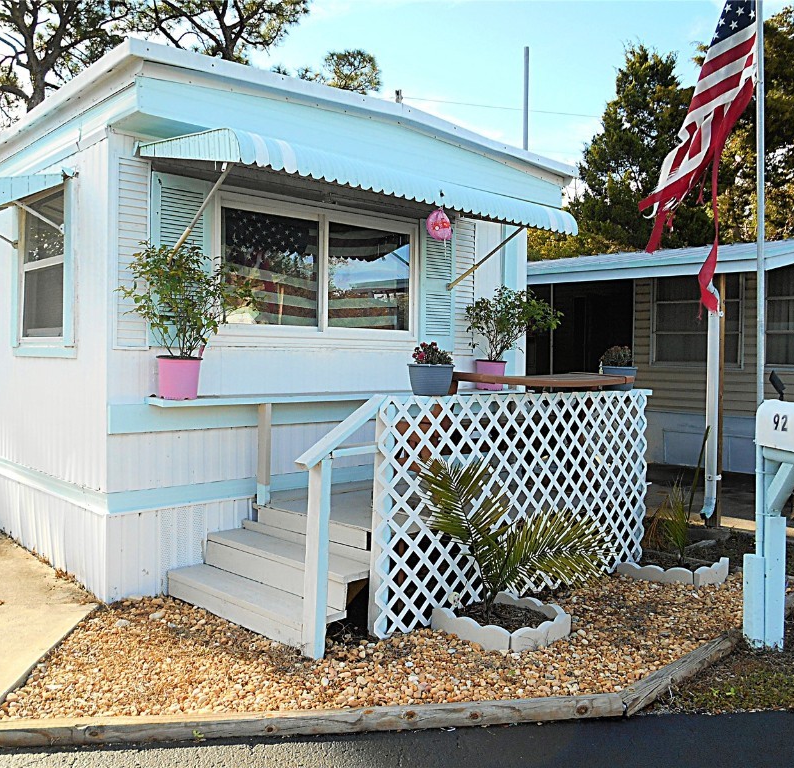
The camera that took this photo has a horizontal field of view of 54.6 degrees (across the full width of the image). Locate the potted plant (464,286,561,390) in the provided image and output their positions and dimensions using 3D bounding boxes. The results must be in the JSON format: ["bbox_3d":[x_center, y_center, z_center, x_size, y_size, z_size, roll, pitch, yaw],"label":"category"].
[{"bbox_3d":[0.896,-0.356,6.020,0.700,0.820,0.560,-1,3,-42],"label":"potted plant"}]

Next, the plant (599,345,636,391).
[{"bbox_3d":[1.549,-0.115,5.380,0.250,0.320,0.240,-1,3,-42],"label":"plant"}]

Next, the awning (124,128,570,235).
[{"bbox_3d":[-0.103,-1.154,4.695,2.600,0.310,1.080,-1,3,-42],"label":"awning"}]

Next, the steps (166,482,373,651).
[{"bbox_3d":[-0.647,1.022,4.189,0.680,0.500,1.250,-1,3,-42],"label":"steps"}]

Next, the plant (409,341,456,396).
[{"bbox_3d":[0.184,-0.077,4.100,0.240,0.285,0.230,1,2,0],"label":"plant"}]

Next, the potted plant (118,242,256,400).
[{"bbox_3d":[-1.155,-0.343,4.220,0.700,0.880,0.560,-1,3,-42],"label":"potted plant"}]

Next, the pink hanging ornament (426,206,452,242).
[{"bbox_3d":[0.234,-0.896,4.294,0.145,0.190,0.110,0,2,-23],"label":"pink hanging ornament"}]

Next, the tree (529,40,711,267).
[{"bbox_3d":[4.949,-3.307,17.136,4.400,8.400,4.200,-1,3,-42],"label":"tree"}]

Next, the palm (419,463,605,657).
[{"bbox_3d":[0.609,0.855,4.020,0.970,0.910,0.720,-1,3,-42],"label":"palm"}]

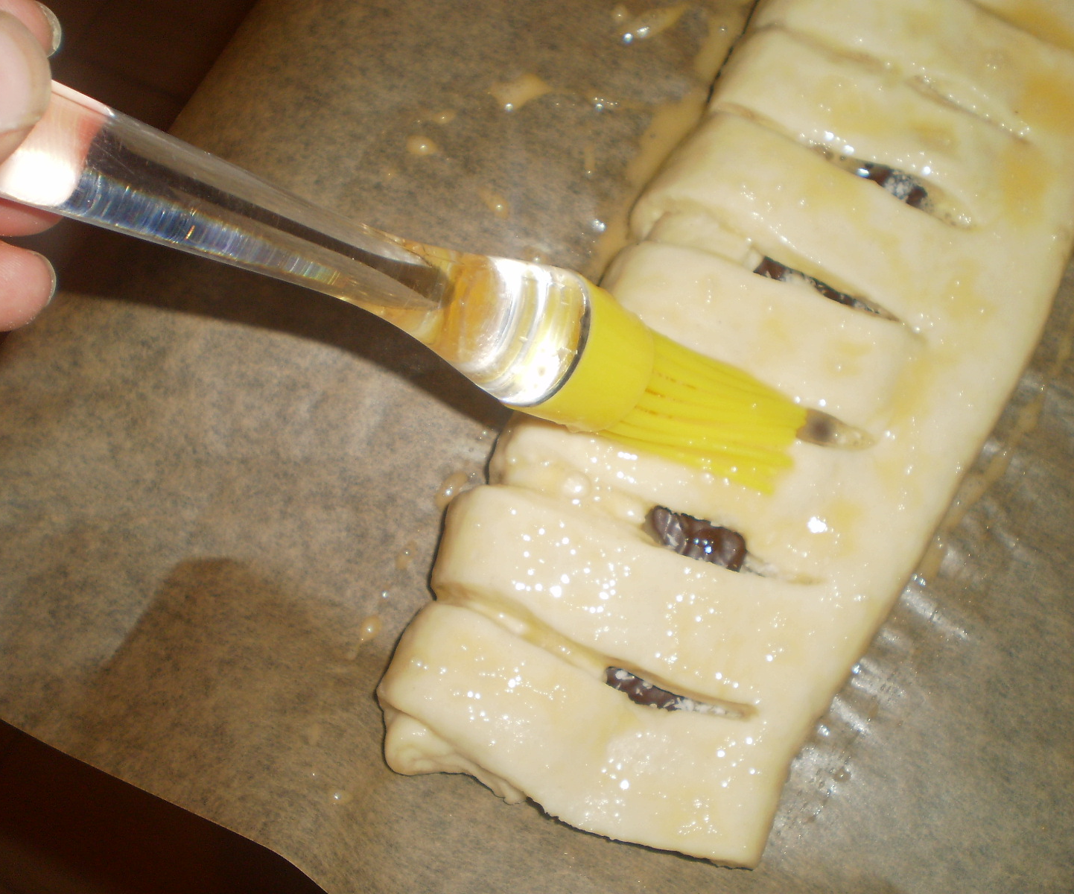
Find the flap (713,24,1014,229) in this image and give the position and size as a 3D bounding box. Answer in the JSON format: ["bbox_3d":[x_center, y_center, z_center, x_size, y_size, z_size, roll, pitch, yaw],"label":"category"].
[{"bbox_3d":[0.111,-0.107,0.425,0.099,0.018,0.040,26,69,7],"label":"flap"}]

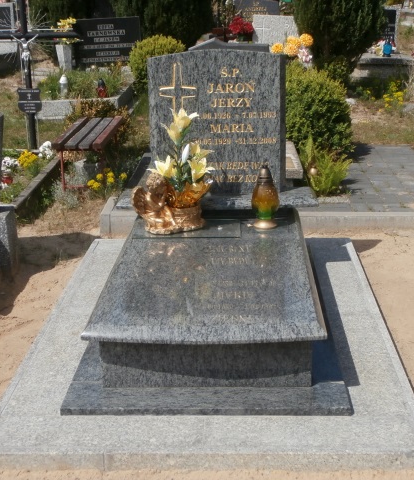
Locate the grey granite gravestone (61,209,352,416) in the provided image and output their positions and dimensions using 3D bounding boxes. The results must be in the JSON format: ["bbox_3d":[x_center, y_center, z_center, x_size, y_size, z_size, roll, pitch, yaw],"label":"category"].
[{"bbox_3d":[0.034,0.230,3.822,1.004,0.248,1.803,-1,16,3],"label":"grey granite gravestone"}]

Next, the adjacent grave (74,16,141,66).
[{"bbox_3d":[-1.260,-2.531,11.136,0.841,0.611,0.099,-3,16,-5],"label":"adjacent grave"}]

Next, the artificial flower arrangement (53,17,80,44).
[{"bbox_3d":[-1.763,-2.616,10.867,0.315,0.334,0.241,-1,16,3],"label":"artificial flower arrangement"}]

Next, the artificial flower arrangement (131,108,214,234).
[{"bbox_3d":[-0.172,-0.349,4.319,0.409,0.607,0.241,-1,16,3],"label":"artificial flower arrangement"}]

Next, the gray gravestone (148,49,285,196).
[{"bbox_3d":[0.052,-0.621,4.563,0.695,0.758,0.099,-1,16,3],"label":"gray gravestone"}]

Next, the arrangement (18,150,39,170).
[{"bbox_3d":[-1.382,-0.611,6.728,0.172,0.165,0.156,-1,16,3],"label":"arrangement"}]

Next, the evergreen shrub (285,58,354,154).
[{"bbox_3d":[0.810,-0.980,6.712,0.653,0.769,0.653,-1,16,3],"label":"evergreen shrub"}]

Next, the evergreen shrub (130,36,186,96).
[{"bbox_3d":[-0.602,-2.094,10.597,0.684,0.802,0.684,-1,16,3],"label":"evergreen shrub"}]

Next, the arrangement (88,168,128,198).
[{"bbox_3d":[-0.686,-0.389,5.991,0.277,0.211,0.213,-1,16,3],"label":"arrangement"}]

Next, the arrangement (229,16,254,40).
[{"bbox_3d":[0.529,-3.299,13.525,0.389,0.394,0.284,-1,16,3],"label":"arrangement"}]

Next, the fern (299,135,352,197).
[{"bbox_3d":[0.787,-0.494,5.774,0.344,0.364,0.344,-1,16,3],"label":"fern"}]

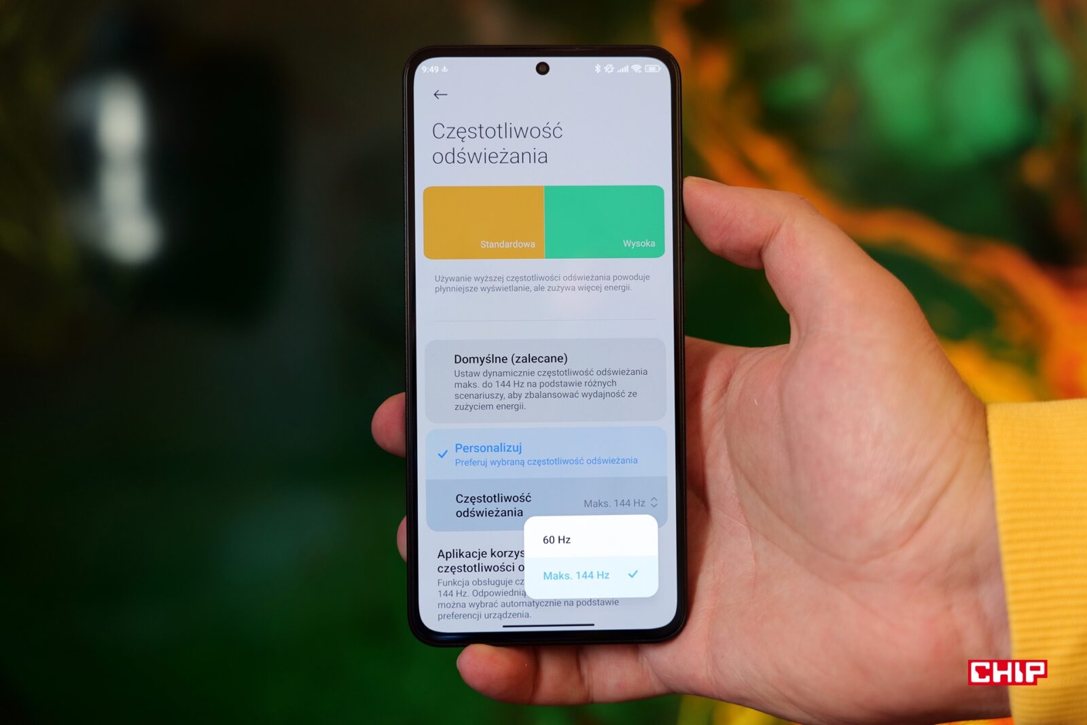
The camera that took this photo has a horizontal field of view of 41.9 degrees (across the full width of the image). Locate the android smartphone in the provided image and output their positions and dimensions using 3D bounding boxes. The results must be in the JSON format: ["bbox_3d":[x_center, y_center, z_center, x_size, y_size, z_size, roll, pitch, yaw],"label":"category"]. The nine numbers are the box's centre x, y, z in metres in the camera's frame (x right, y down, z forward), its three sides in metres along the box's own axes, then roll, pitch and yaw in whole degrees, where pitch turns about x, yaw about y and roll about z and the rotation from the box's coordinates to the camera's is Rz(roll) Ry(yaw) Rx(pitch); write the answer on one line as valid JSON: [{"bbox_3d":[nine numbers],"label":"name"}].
[{"bbox_3d":[0.000,-0.005,0.386,0.076,0.162,0.009,-1,-1,-3],"label":"android smartphone"}]

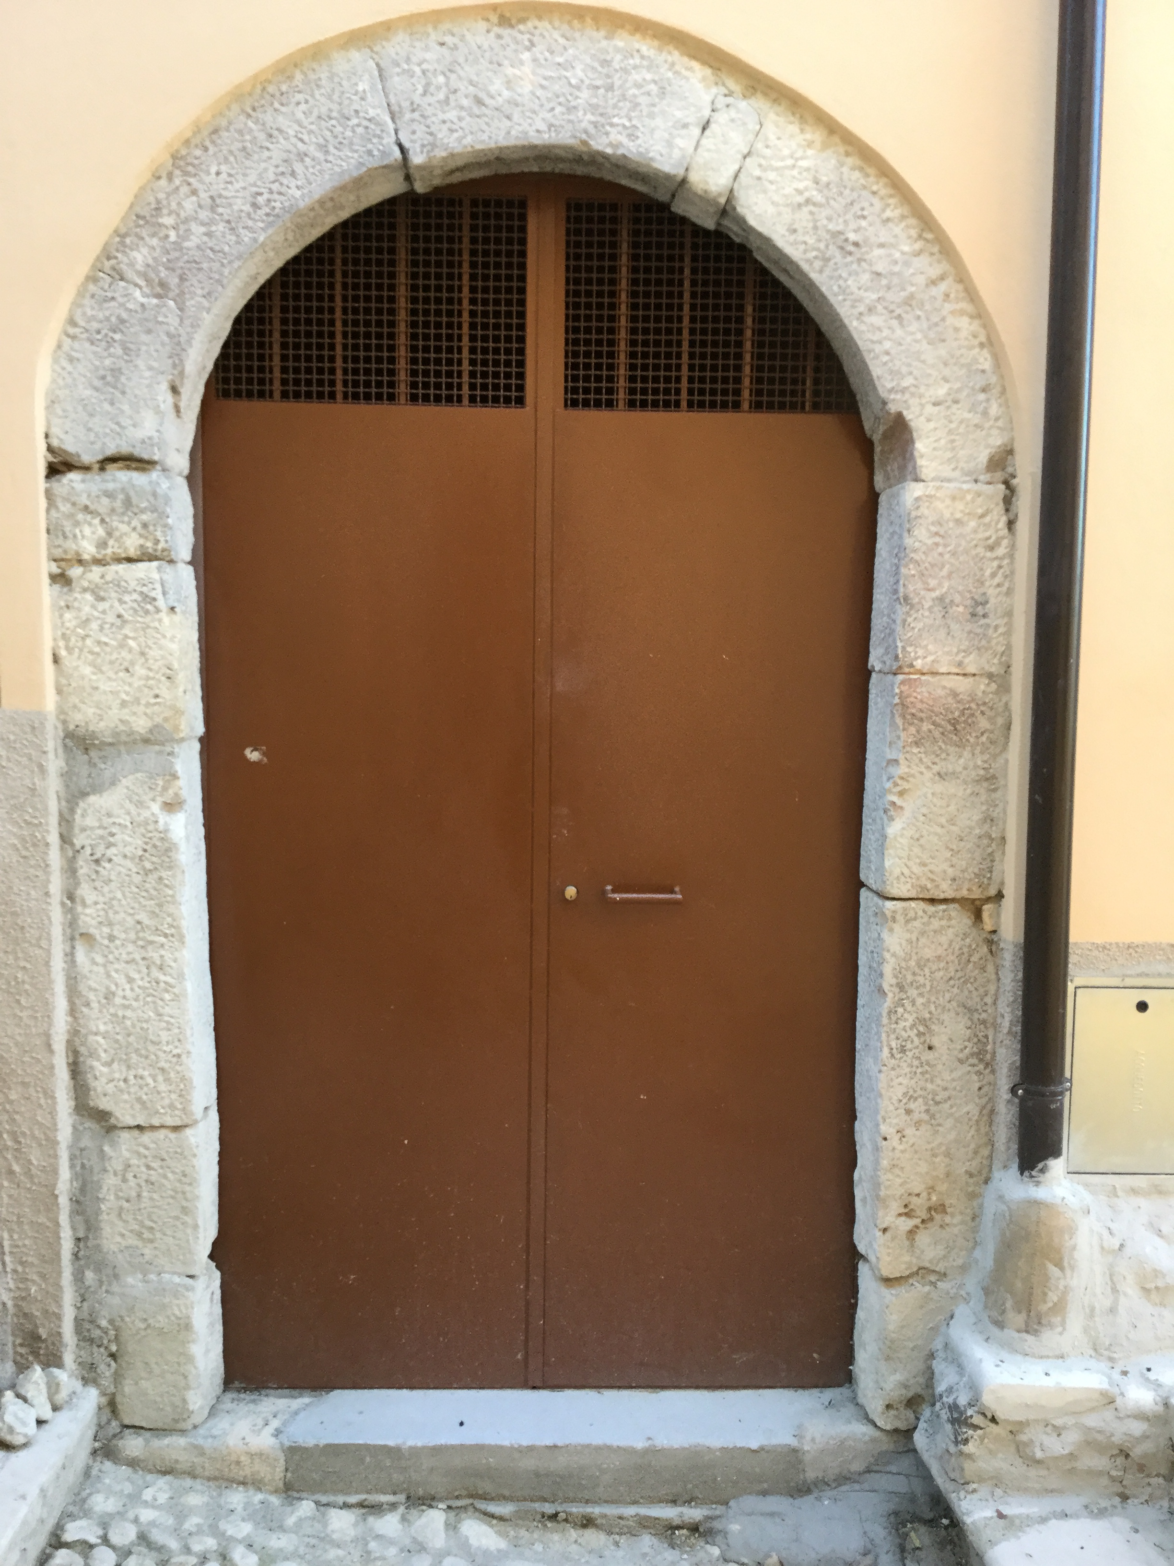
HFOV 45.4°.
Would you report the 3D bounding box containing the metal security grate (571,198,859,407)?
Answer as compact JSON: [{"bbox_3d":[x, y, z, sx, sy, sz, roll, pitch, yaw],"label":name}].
[{"bbox_3d":[0.247,-0.920,2.723,0.580,0.394,0.030,1,5,-2],"label":"metal security grate"}]

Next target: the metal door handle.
[{"bbox_3d":[0.112,0.220,2.783,0.152,0.024,0.062,1,5,-2],"label":"metal door handle"}]

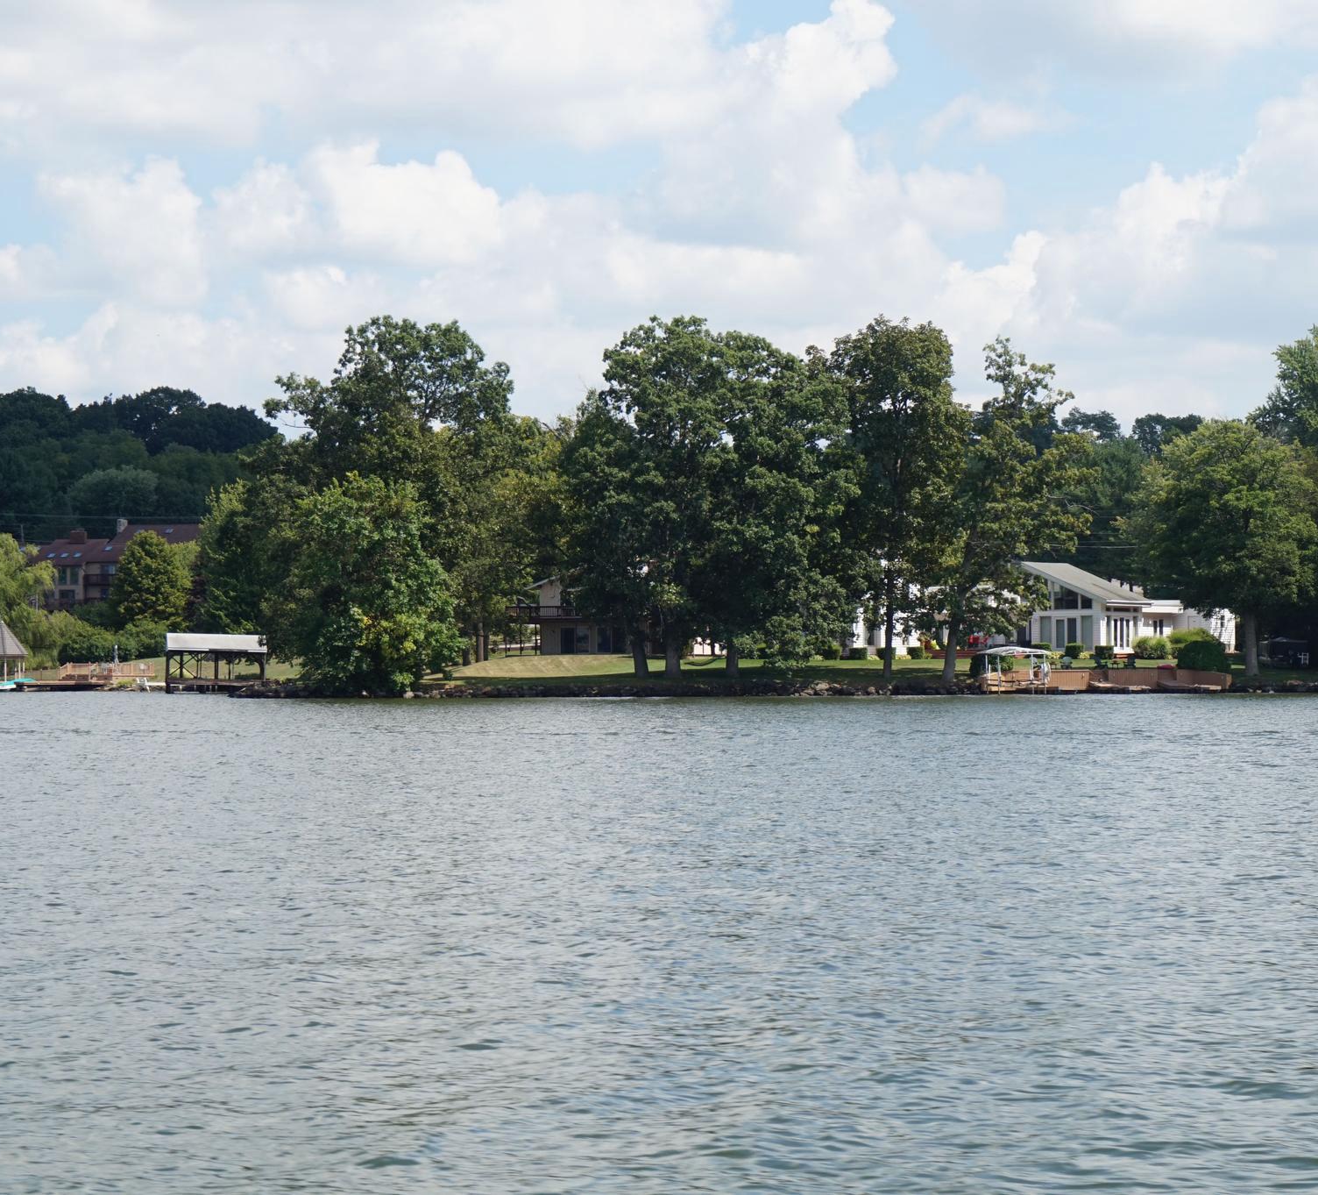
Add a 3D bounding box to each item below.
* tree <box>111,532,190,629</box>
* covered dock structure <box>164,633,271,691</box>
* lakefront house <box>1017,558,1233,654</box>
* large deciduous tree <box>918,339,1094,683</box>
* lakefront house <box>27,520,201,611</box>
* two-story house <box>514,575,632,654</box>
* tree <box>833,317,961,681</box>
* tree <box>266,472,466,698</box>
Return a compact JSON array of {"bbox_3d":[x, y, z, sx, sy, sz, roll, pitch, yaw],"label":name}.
[{"bbox_3d":[-46.750,-1.550,335.000,7.210,9.170,7.000,0,-1,0],"label":"tree"},{"bbox_3d":[-34.420,5.100,283.000,7.800,4.600,5.200,0,-1,-3],"label":"covered dock structure"},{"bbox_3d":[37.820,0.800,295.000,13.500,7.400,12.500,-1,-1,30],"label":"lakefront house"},{"bbox_3d":[22.800,-5.710,239.000,11.380,22.570,11.040,0,-1,0],"label":"large deciduous tree"},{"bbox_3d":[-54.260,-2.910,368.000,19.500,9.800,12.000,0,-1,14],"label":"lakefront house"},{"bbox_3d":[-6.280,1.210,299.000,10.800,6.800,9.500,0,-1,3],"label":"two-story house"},{"bbox_3d":[17.840,-7.420,273.000,9.900,27.400,10.000,0,-1,0],"label":"tree"},{"bbox_3d":[-20.890,-0.890,258.000,13.600,15.800,12.300,0,-1,0],"label":"tree"}]

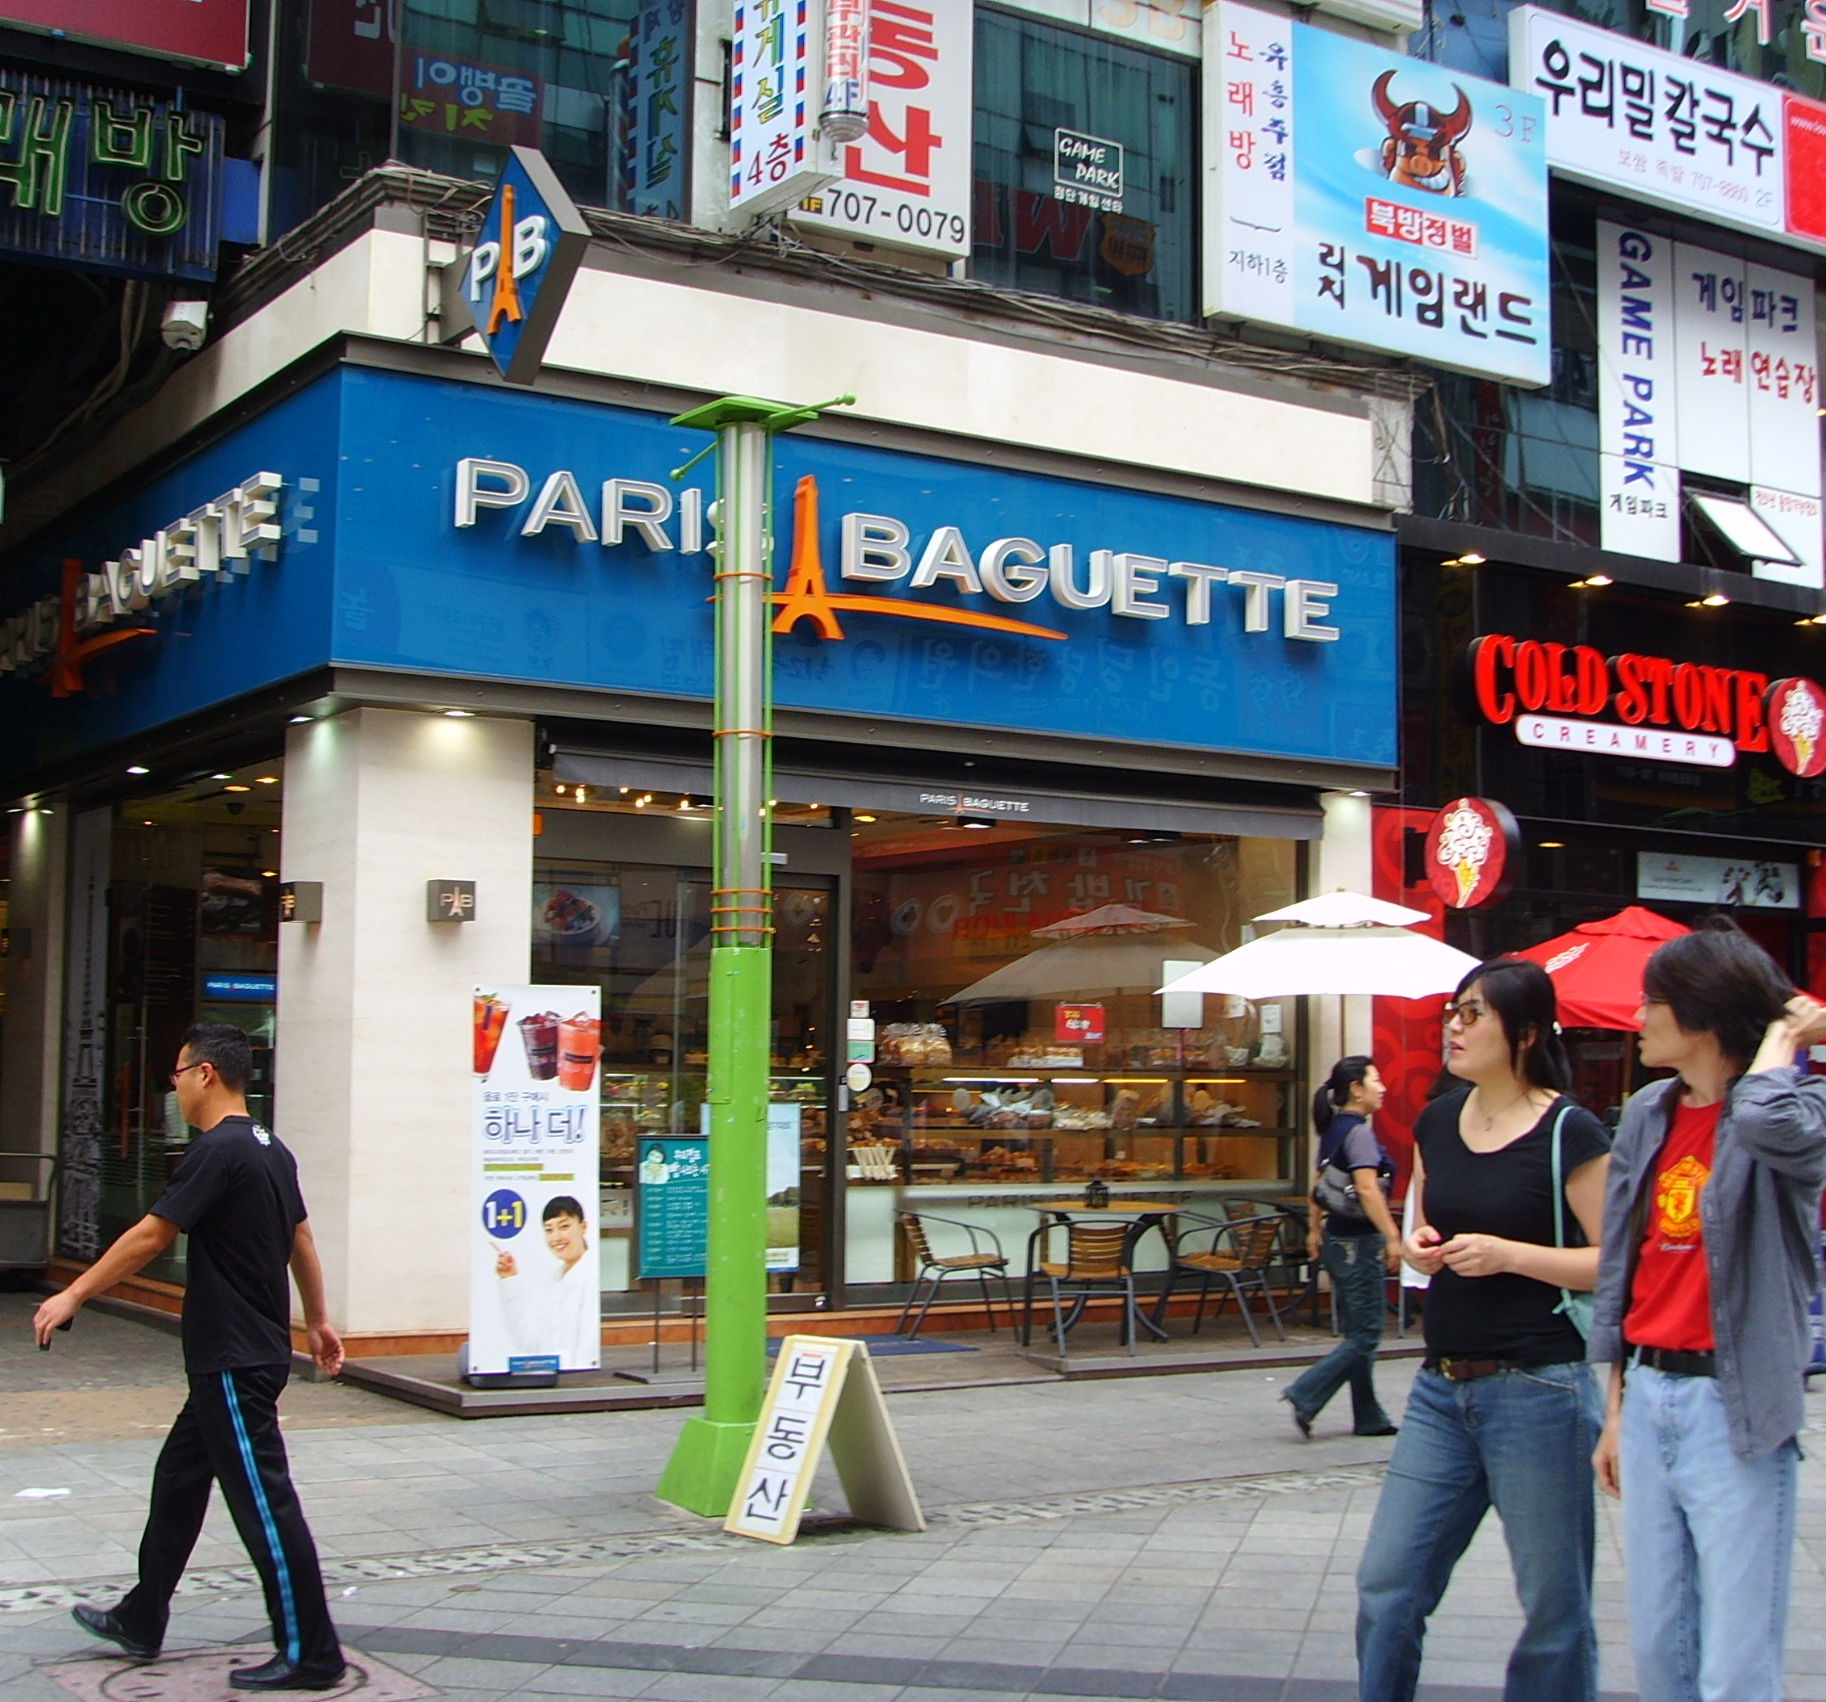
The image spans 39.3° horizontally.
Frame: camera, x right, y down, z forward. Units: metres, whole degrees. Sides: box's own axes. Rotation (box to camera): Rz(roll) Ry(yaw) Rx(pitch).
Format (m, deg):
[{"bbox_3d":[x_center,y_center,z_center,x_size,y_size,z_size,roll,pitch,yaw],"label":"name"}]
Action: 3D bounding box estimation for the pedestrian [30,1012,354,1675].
[{"bbox_3d":[-1.883,1.286,6.680,0.730,1.690,0.500,-1,-5,15],"label":"pedestrian"}]

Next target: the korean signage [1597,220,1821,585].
[{"bbox_3d":[6.166,-3.402,19.668,2.541,2.500,0.070,4,-6,-33],"label":"korean signage"}]

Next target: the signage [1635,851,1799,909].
[{"bbox_3d":[6.065,0.222,19.274,1.780,0.350,0.120,4,-6,-32],"label":"signage"}]

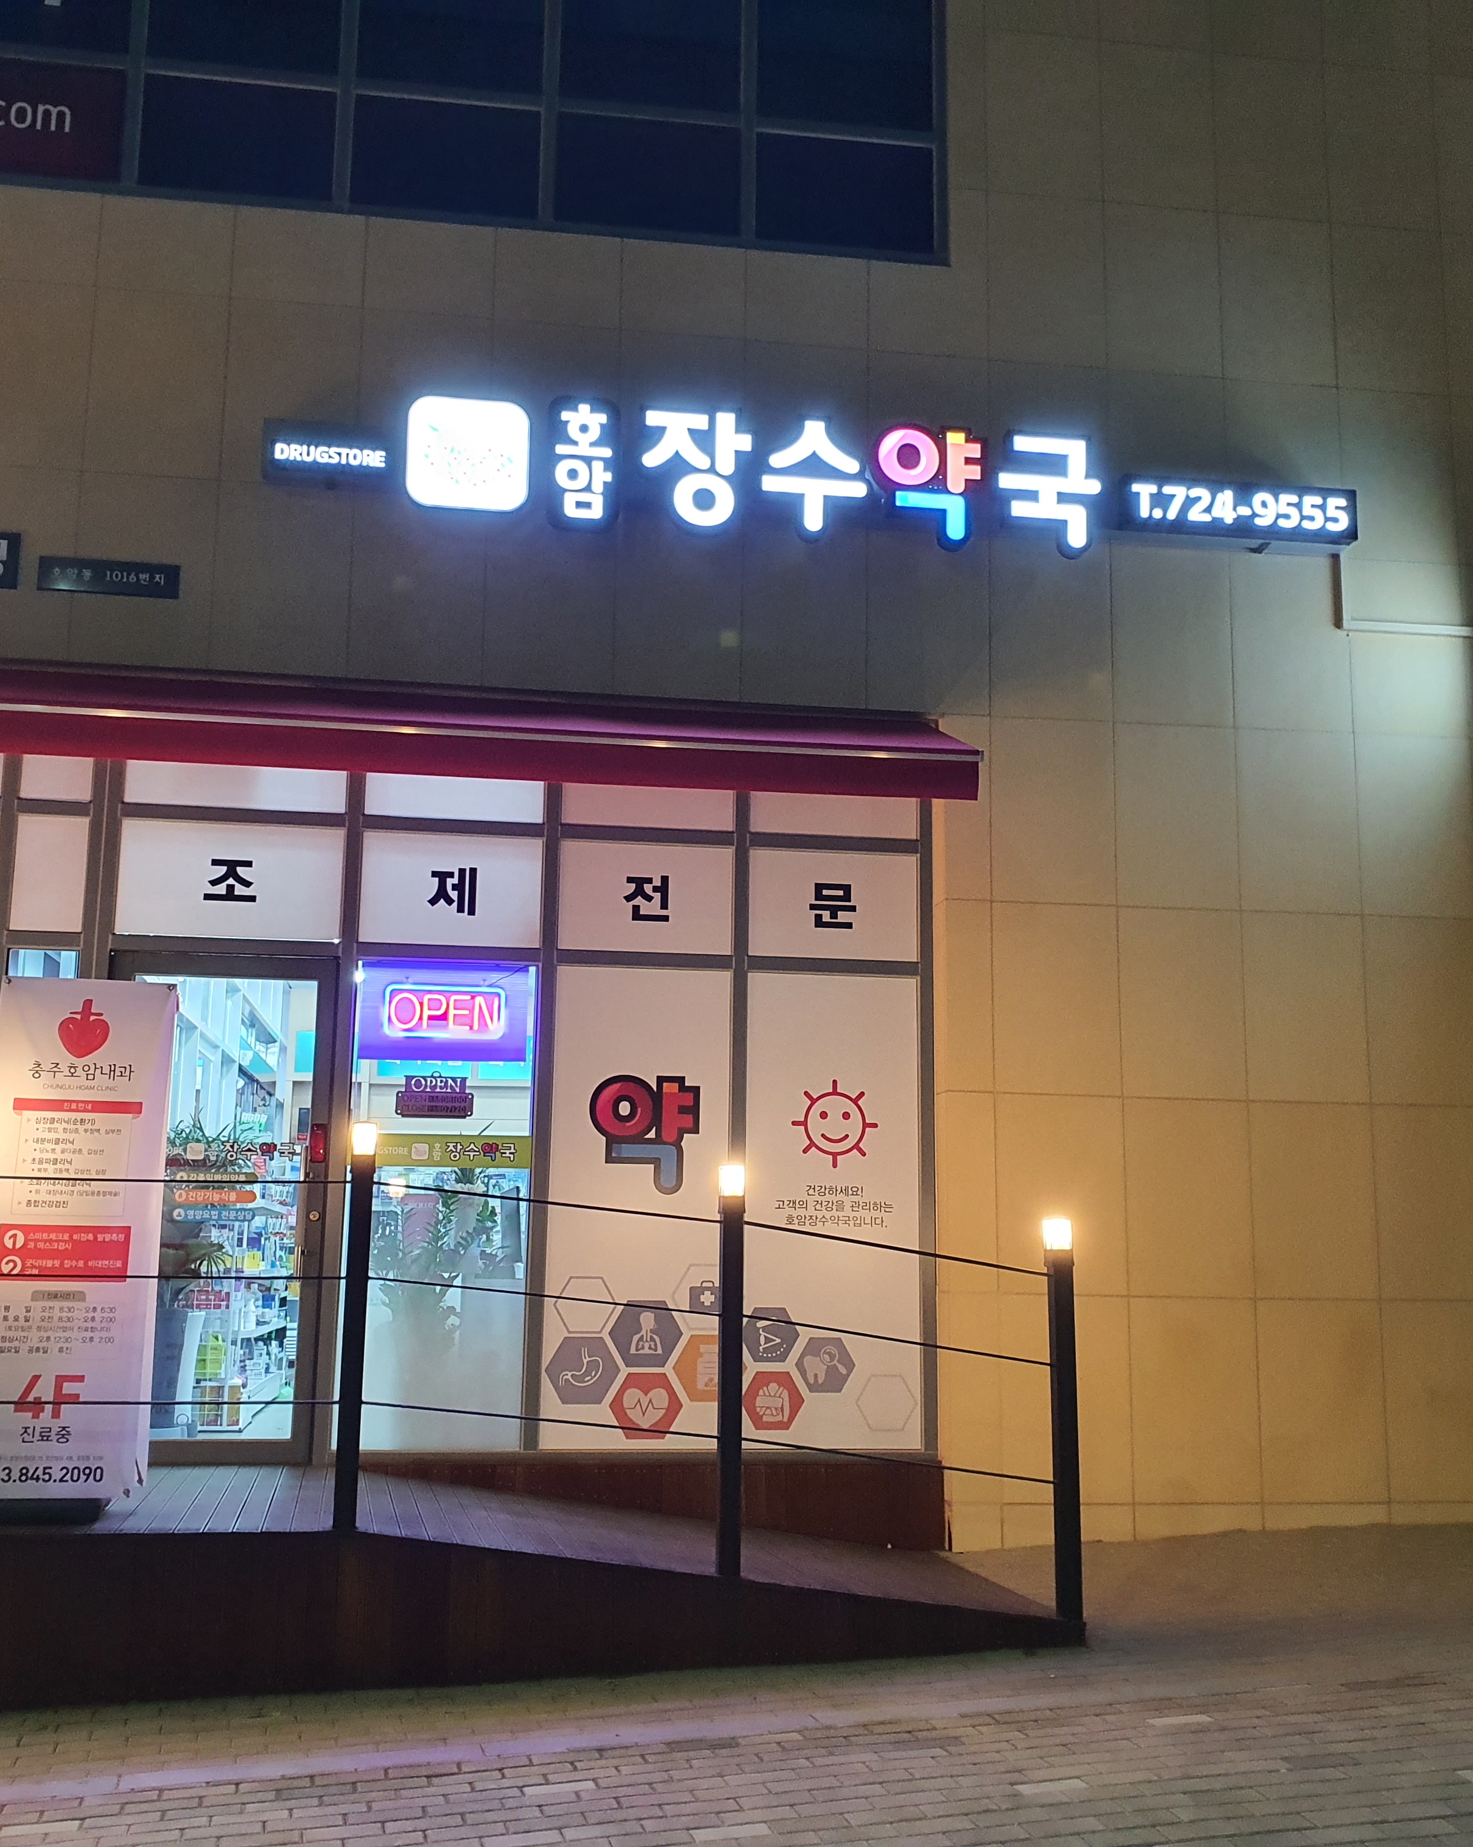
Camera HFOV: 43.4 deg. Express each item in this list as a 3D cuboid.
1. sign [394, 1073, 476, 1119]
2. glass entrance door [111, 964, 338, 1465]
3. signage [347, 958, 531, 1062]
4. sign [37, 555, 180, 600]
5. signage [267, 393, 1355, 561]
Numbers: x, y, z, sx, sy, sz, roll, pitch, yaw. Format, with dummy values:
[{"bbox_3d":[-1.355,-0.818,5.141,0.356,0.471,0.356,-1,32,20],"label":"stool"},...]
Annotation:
[{"bbox_3d":[-1.359,0.779,8.389,0.365,0.215,0.020,2,-10,-8],"label":"sign"},{"bbox_3d":[-2.252,1.206,7.952,0.950,2.160,0.100,2,-10,-8],"label":"glass entrance door"},{"bbox_3d":[-1.312,0.400,8.306,0.770,0.450,0.060,2,-10,-8],"label":"signage"},{"bbox_3d":[-2.816,-1.552,8.293,0.615,0.160,0.035,2,-10,-8],"label":"sign"},{"bbox_3d":[0.438,-2.095,8.786,5.240,0.630,0.170,2,-10,-8],"label":"signage"}]

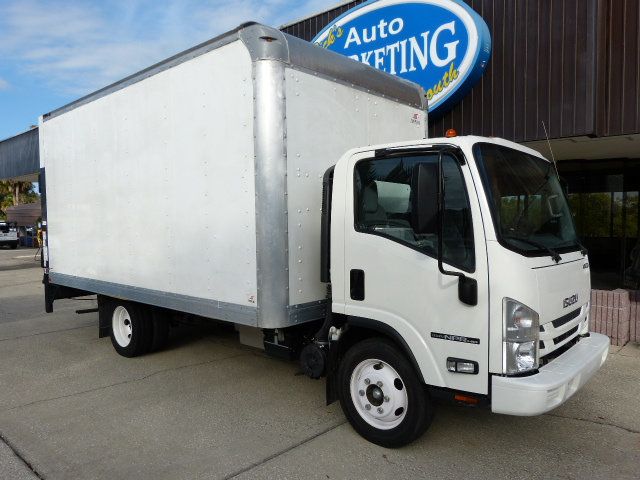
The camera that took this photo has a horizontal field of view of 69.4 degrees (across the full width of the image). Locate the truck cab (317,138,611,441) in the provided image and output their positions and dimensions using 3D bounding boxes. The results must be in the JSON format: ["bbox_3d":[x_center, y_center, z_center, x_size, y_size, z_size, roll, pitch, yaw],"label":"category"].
[{"bbox_3d":[1.277,0.321,3.893,1.780,2.360,2.100,1,3,41],"label":"truck cab"}]

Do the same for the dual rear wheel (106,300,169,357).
[{"bbox_3d":[-2.350,1.077,6.033,0.790,0.785,0.495,1,3,41],"label":"dual rear wheel"}]

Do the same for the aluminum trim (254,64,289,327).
[{"bbox_3d":[-0.392,-0.360,3.743,0.203,2.148,0.203,1,3,41],"label":"aluminum trim"}]

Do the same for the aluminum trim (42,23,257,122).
[{"bbox_3d":[-2.238,-1.762,5.243,4.686,0.162,0.130,1,3,41],"label":"aluminum trim"}]

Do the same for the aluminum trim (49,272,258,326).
[{"bbox_3d":[-2.237,0.597,5.321,4.656,0.165,0.060,1,3,41],"label":"aluminum trim"}]

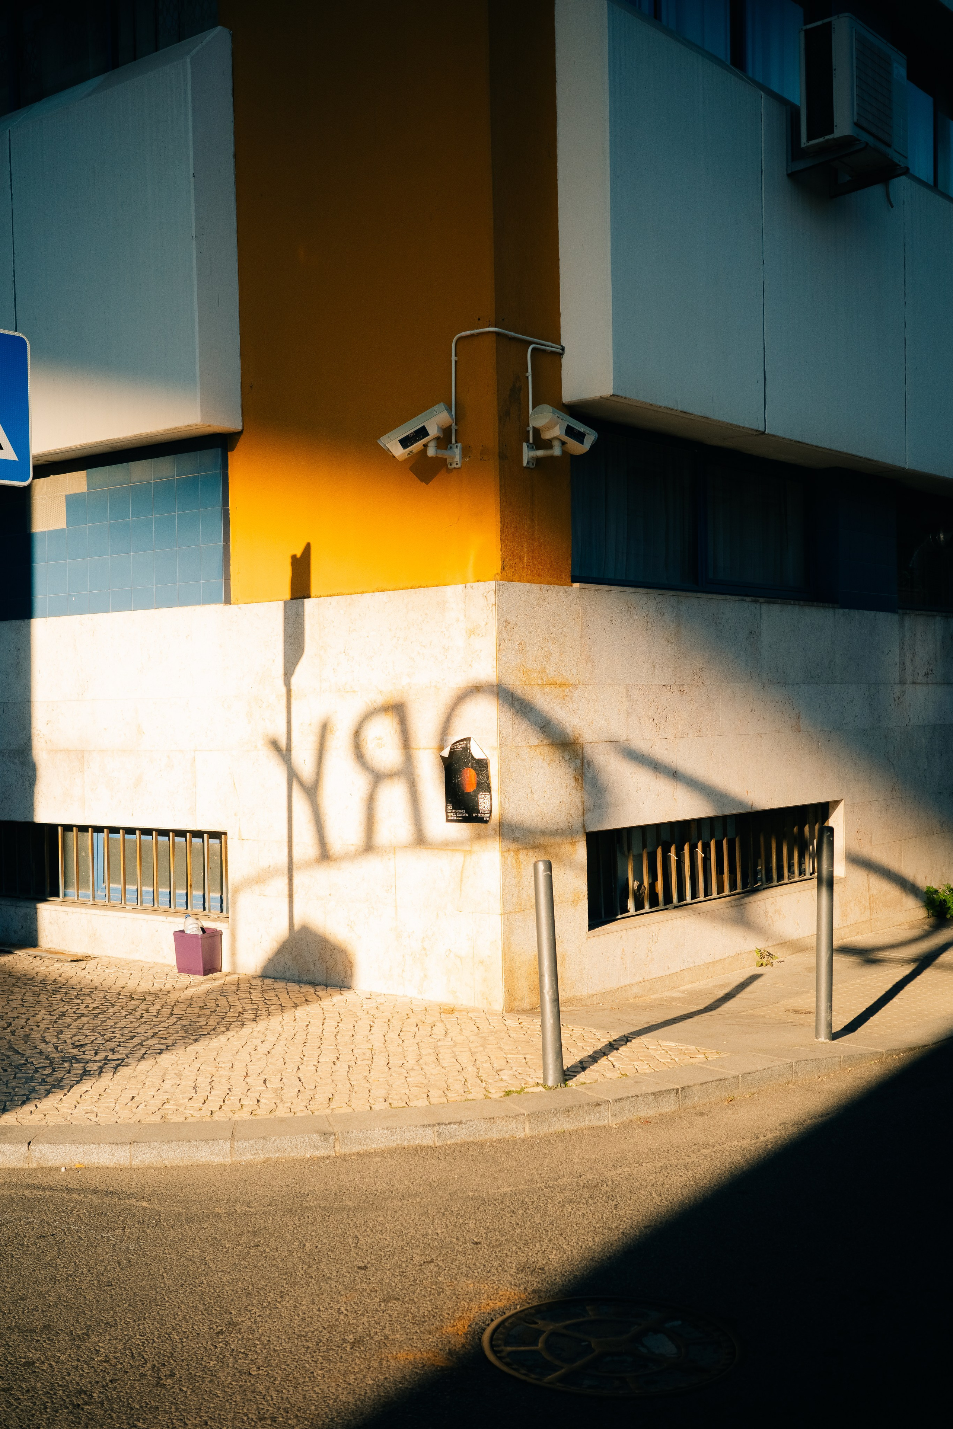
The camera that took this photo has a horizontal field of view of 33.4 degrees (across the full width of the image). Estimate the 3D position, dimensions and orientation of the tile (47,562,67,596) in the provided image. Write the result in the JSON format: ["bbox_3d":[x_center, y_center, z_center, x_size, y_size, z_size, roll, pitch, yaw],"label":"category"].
[{"bbox_3d":[-2.617,-0.843,9.922,0.198,0.200,0.010,-1,0,37],"label":"tile"}]

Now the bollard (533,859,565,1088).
[{"bbox_3d":[0.291,1.044,6.400,0.081,0.905,0.081,-3,0,0],"label":"bollard"}]

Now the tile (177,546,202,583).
[{"bbox_3d":[-1.644,-0.862,9.112,0.200,0.200,0.010,-1,1,38],"label":"tile"}]

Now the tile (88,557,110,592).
[{"bbox_3d":[-2.299,-0.850,9.685,0.198,0.200,0.010,-1,0,37],"label":"tile"}]

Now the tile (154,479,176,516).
[{"bbox_3d":[-1.775,-1.236,9.052,0.199,0.198,0.010,-1,0,39],"label":"tile"}]

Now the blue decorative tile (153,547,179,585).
[{"bbox_3d":[-1.821,-0.864,9.329,0.198,0.200,0.010,-1,0,37],"label":"blue decorative tile"}]

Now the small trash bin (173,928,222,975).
[{"bbox_3d":[-1.597,1.354,9.097,0.238,0.237,0.165,-1,0,37],"label":"small trash bin"}]

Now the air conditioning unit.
[{"bbox_3d":[2.282,-3.702,9.578,0.315,0.703,0.797,-1,1,38],"label":"air conditioning unit"}]

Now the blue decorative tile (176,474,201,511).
[{"bbox_3d":[-1.619,-1.238,8.928,0.194,0.198,0.010,-1,0,39],"label":"blue decorative tile"}]

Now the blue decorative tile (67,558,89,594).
[{"bbox_3d":[-2.454,-0.853,9.800,0.198,0.200,0.010,-1,0,37],"label":"blue decorative tile"}]

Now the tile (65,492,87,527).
[{"bbox_3d":[-2.464,-1.263,9.799,0.198,0.200,0.010,-1,0,37],"label":"tile"}]

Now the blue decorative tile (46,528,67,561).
[{"bbox_3d":[-2.615,-1.058,9.917,0.198,0.200,0.010,-1,0,37],"label":"blue decorative tile"}]

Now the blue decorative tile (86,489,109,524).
[{"bbox_3d":[-2.244,-1.229,9.425,0.197,0.198,0.010,-1,0,39],"label":"blue decorative tile"}]

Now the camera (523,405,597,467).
[{"bbox_3d":[0.383,-1.365,7.950,0.340,0.270,0.250,17,-13,-43],"label":"camera"}]

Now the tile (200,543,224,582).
[{"bbox_3d":[-1.465,-0.839,8.813,0.182,0.198,0.010,-1,0,39],"label":"tile"}]

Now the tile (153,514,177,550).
[{"bbox_3d":[-1.806,-1.062,9.236,0.200,0.200,0.010,-1,1,38],"label":"tile"}]

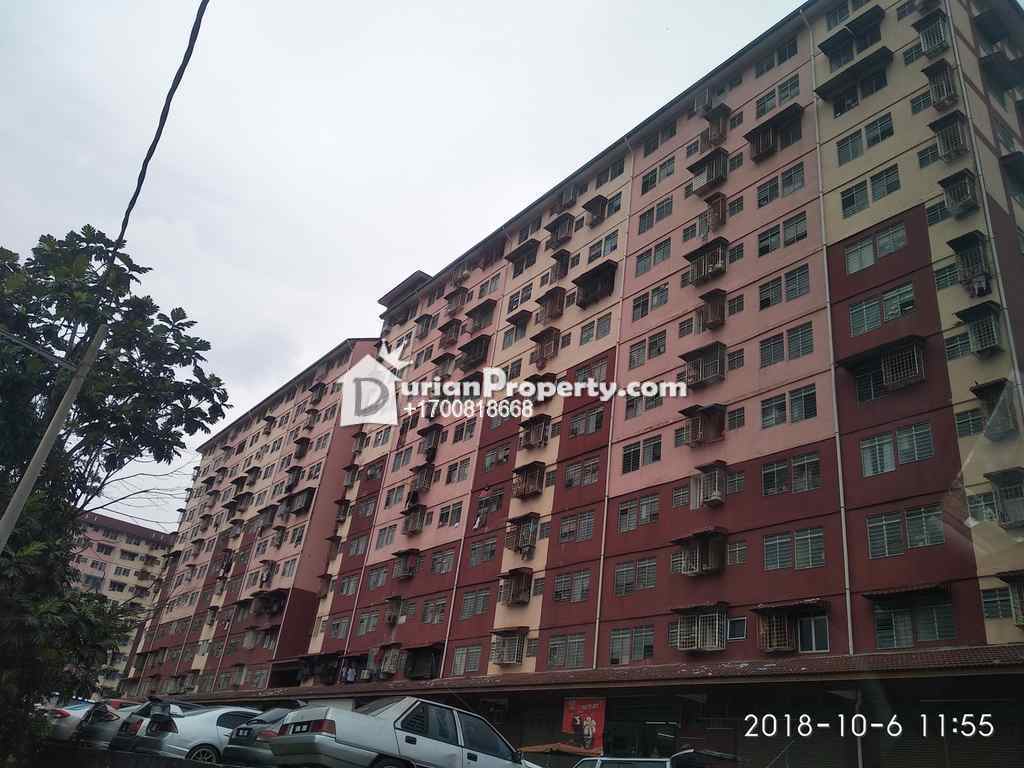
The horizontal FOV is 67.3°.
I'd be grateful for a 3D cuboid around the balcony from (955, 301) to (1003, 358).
[{"bbox_3d":[14.662,-1.697,24.077,0.692,1.484,1.036,25,-32,-29],"label":"balcony"}]

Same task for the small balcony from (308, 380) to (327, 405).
[{"bbox_3d":[-18.698,0.981,73.742,0.680,1.500,2.200,26,-33,-30],"label":"small balcony"}]

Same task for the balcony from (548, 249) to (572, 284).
[{"bbox_3d":[2.935,-7.272,46.871,0.680,1.750,1.150,26,-33,-30],"label":"balcony"}]

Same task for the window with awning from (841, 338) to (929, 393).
[{"bbox_3d":[12.469,-0.585,25.969,0.750,1.623,2.832,25,-32,-29],"label":"window with awning"}]

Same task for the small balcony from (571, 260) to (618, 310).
[{"bbox_3d":[4.527,-5.463,43.167,0.692,1.932,2.996,25,-32,-29],"label":"small balcony"}]

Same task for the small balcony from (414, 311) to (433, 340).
[{"bbox_3d":[-7.204,-4.581,61.360,0.608,1.596,1.484,25,-32,-29],"label":"small balcony"}]

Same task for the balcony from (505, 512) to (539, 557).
[{"bbox_3d":[0.470,7.513,38.539,0.627,1.685,2.062,25,-32,-29],"label":"balcony"}]

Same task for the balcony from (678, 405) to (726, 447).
[{"bbox_3d":[7.949,1.698,32.068,0.680,1.600,2.030,26,-33,-30],"label":"balcony"}]

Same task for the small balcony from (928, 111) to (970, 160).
[{"bbox_3d":[15.593,-8.821,27.371,0.620,1.650,1.100,25,-32,-29],"label":"small balcony"}]

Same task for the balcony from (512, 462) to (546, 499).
[{"bbox_3d":[0.819,5.000,39.874,0.656,1.417,1.947,25,-32,-29],"label":"balcony"}]

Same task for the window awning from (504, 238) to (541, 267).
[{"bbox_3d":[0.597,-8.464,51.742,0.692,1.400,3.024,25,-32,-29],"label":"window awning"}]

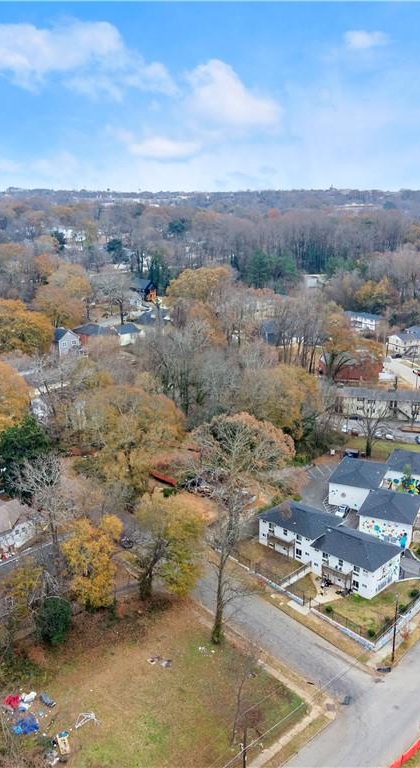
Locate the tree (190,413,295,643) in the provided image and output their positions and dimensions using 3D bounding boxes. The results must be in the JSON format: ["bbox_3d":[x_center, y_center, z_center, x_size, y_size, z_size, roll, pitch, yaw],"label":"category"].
[{"bbox_3d":[4.298,21.053,99.301,13.800,34.800,13.800,0,15,0],"label":"tree"}]

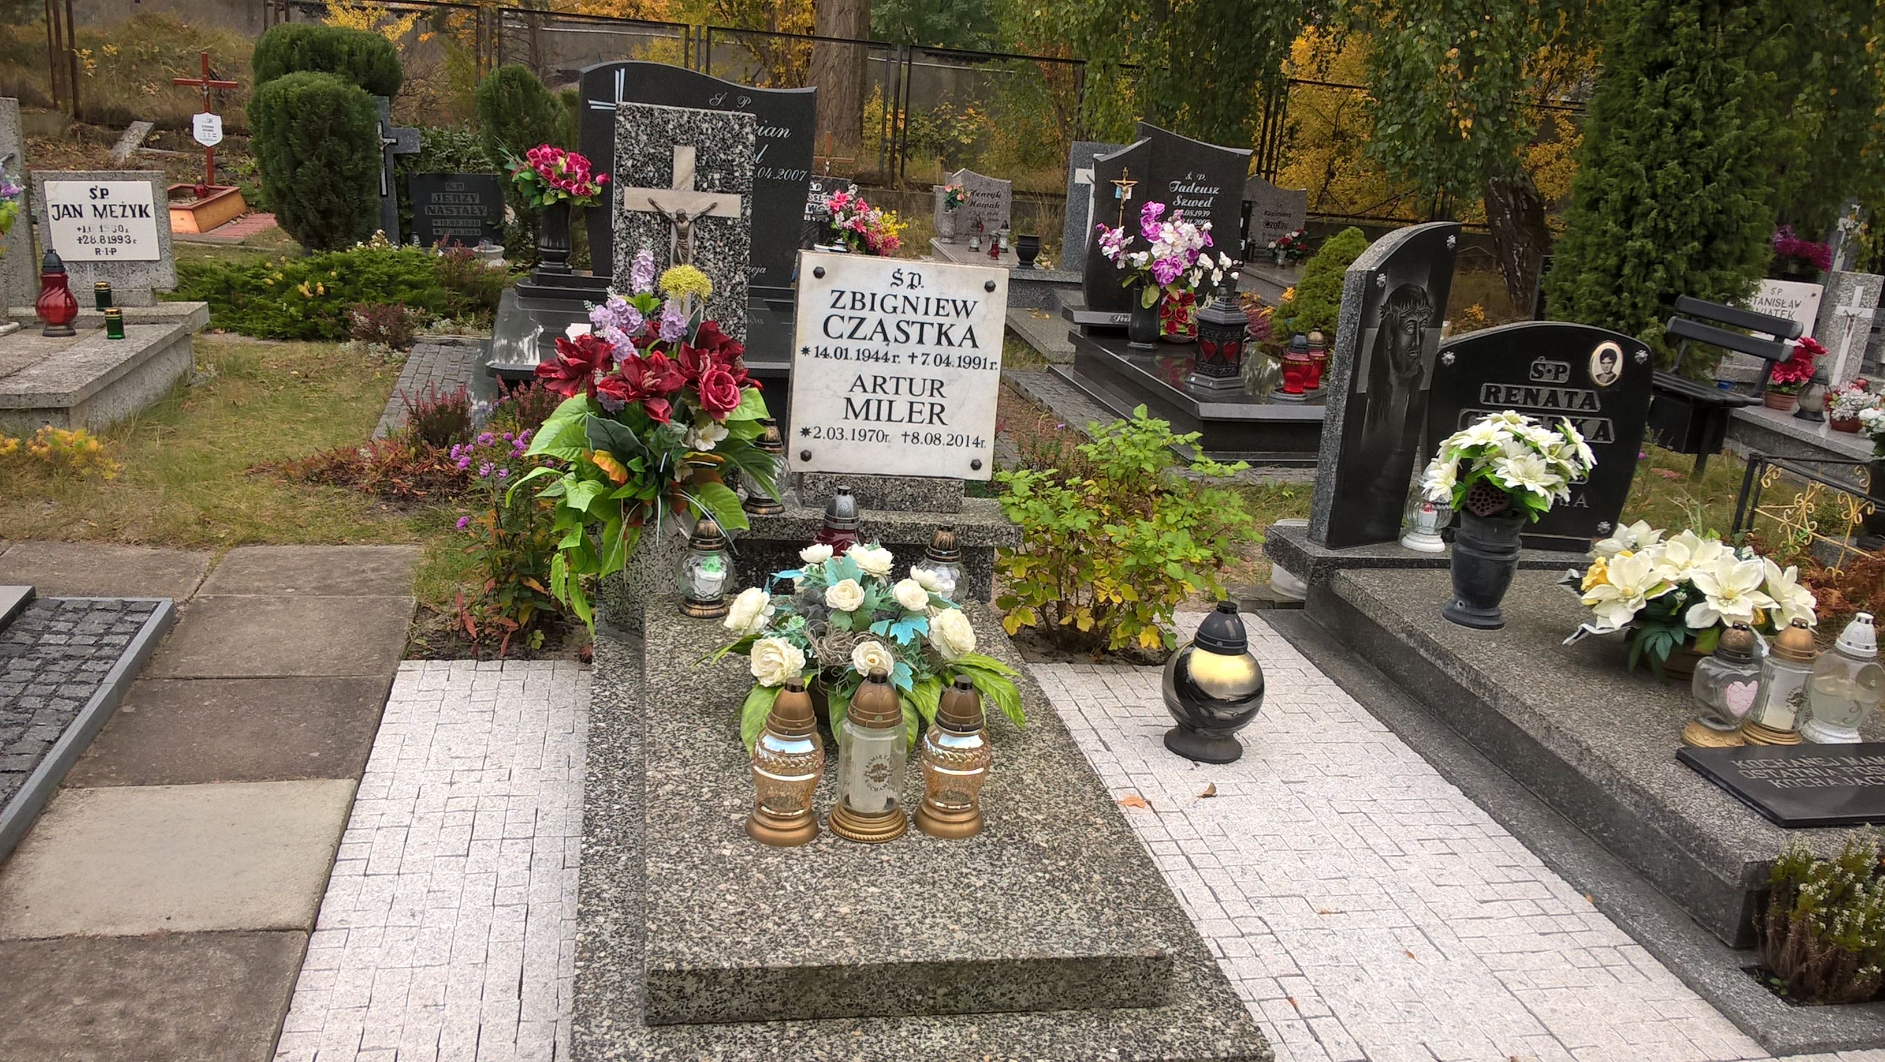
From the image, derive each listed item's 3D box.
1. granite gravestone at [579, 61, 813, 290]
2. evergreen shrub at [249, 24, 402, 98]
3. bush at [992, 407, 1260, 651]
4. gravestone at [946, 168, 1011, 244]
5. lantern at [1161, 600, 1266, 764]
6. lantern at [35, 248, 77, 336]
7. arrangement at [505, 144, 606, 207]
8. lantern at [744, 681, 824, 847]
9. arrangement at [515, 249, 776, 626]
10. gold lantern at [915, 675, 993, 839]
[{"bbox_3d":[-0.944,-1.363,5.781,0.838,0.813,0.100,2,16,-12],"label":"granite gravestone"},{"bbox_3d":[-4.459,-2.953,10.945,1.150,1.400,1.150,1,17,-13],"label":"evergreen shrub"},{"bbox_3d":[0.410,-0.012,3.717,0.610,0.570,0.550,2,16,-12],"label":"bush"},{"bbox_3d":[0.282,-2.499,11.500,0.480,0.570,0.100,3,16,-7],"label":"gravestone"},{"bbox_3d":[0.573,0.310,3.166,0.219,0.322,0.219,2,16,-12],"label":"lantern"},{"bbox_3d":[-3.287,-0.886,5.567,0.138,0.295,0.138,1,18,-13],"label":"lantern"},{"bbox_3d":[-1.447,-1.325,5.617,0.400,0.260,0.340,2,16,-12],"label":"arrangement"},{"bbox_3d":[-0.229,0.331,2.205,0.109,0.237,0.109,1,18,-13],"label":"lantern"},{"bbox_3d":[-0.601,-0.182,3.025,0.500,0.700,0.380,1,18,-13],"label":"arrangement"},{"bbox_3d":[0.021,0.334,2.268,0.109,0.236,0.109,1,18,-13],"label":"gold lantern"}]

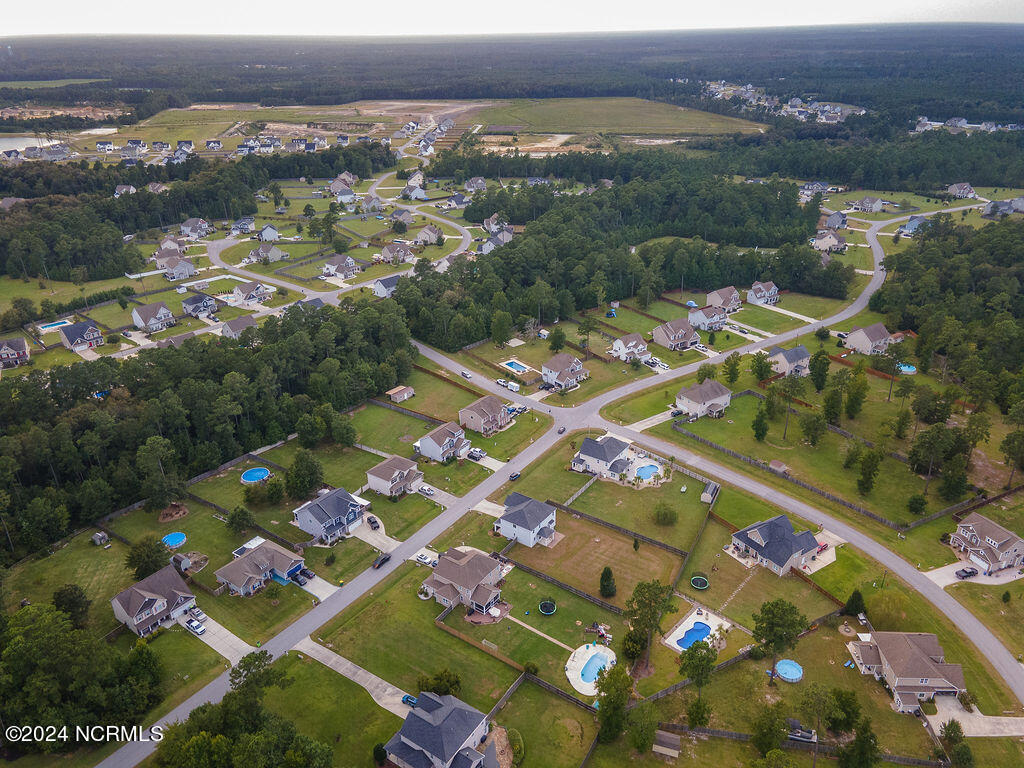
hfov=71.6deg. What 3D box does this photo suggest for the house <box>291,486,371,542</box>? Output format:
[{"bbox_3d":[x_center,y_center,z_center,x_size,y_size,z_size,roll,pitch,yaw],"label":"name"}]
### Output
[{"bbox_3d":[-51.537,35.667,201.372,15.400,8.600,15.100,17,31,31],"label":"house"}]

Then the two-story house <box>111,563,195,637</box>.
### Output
[{"bbox_3d":[-84.420,49.850,166.450,11.800,7.900,13.700,19,33,34],"label":"two-story house"}]

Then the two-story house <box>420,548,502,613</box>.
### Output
[{"bbox_3d":[-10.990,45.570,168.510,17.520,8.710,14.180,18,32,33],"label":"two-story house"}]

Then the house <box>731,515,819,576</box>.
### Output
[{"bbox_3d":[69.790,41.310,188.254,15.400,7.300,17.200,-20,32,-34],"label":"house"}]

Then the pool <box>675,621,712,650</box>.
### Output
[{"bbox_3d":[42.267,58.693,163.669,4.600,1.500,9.800,22,35,39],"label":"pool"}]

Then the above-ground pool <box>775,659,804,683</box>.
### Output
[{"bbox_3d":[57.330,59.600,146.910,5.490,1.330,5.490,-1,27,0],"label":"above-ground pool"}]

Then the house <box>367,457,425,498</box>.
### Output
[{"bbox_3d":[-34.700,26.660,211.950,11.800,7.400,12.000,17,31,31],"label":"house"}]

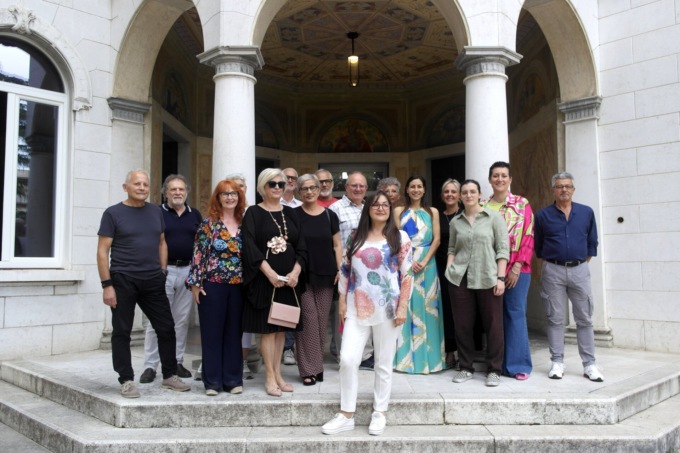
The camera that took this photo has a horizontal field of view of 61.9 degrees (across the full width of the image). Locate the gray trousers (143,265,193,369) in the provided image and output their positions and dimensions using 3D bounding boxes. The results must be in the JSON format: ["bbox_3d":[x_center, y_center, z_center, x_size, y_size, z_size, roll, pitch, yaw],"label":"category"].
[{"bbox_3d":[-1.454,0.763,4.830,0.440,0.930,0.330,1,-4,-12],"label":"gray trousers"}]

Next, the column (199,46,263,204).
[{"bbox_3d":[-0.978,-0.151,5.200,0.580,2.860,0.580,0,-4,0],"label":"column"}]

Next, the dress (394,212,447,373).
[{"bbox_3d":[0.701,0.557,4.930,0.460,1.440,0.350,0,-4,6],"label":"dress"}]

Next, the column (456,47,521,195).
[{"bbox_3d":[1.440,-0.170,5.510,0.600,3.020,0.600,0,-5,0],"label":"column"}]

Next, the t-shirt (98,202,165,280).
[{"bbox_3d":[-1.623,0.117,4.410,0.475,0.610,0.280,2,-5,-27],"label":"t-shirt"}]

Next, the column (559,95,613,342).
[{"bbox_3d":[2.921,-0.053,6.740,0.320,2.900,0.500,4,-6,-45],"label":"column"}]

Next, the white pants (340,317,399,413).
[{"bbox_3d":[0.200,0.884,3.850,0.390,0.760,0.280,-1,-5,5],"label":"white pants"}]

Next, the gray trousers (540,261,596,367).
[{"bbox_3d":[1.964,0.748,4.870,0.440,0.910,0.280,-1,-5,16],"label":"gray trousers"}]

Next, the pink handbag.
[{"bbox_3d":[-0.411,0.597,4.120,0.225,0.275,0.080,10,-5,-7],"label":"pink handbag"}]

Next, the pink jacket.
[{"bbox_3d":[1.379,0.054,4.720,0.500,0.700,0.310,-1,-4,18],"label":"pink jacket"}]

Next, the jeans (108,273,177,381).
[{"bbox_3d":[-1.471,0.741,4.240,0.480,0.910,0.360,1,-4,-18],"label":"jeans"}]

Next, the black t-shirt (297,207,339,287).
[{"bbox_3d":[-0.210,0.170,4.830,0.410,0.670,0.260,0,-5,2],"label":"black t-shirt"}]

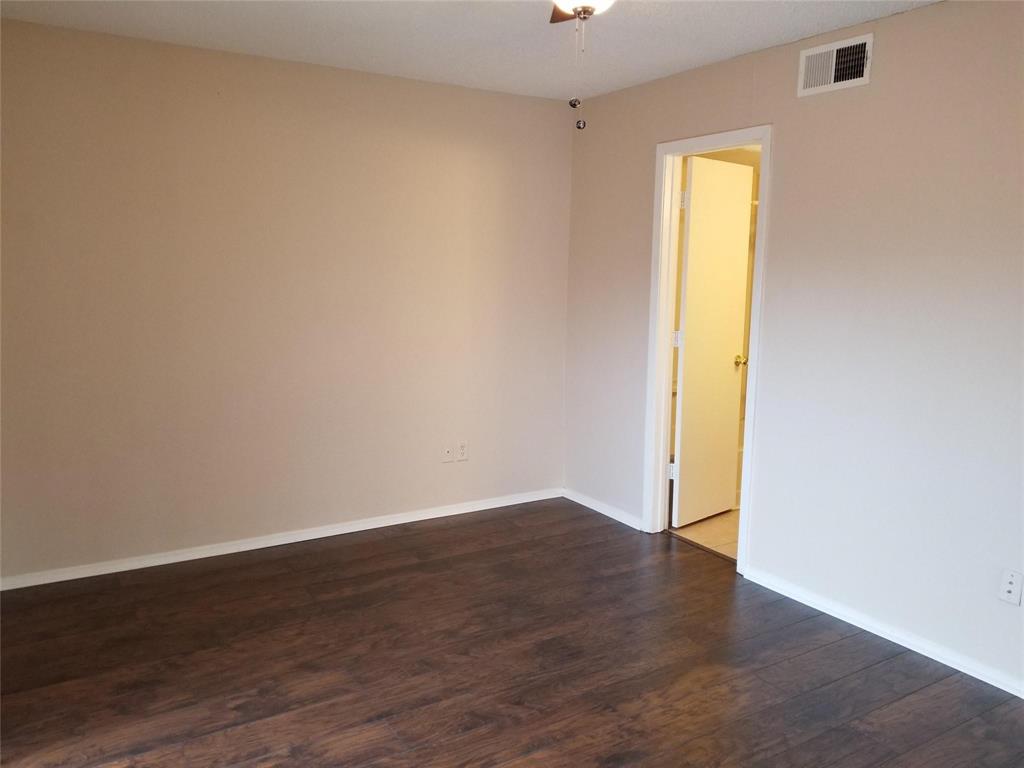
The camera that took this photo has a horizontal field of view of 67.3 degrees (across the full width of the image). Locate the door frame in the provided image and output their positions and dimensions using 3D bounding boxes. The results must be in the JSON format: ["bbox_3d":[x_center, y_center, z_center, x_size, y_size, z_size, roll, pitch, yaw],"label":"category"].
[{"bbox_3d":[1.000,-0.169,3.946,0.130,2.120,0.741,-4,10,-32],"label":"door frame"}]

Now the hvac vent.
[{"bbox_3d":[1.325,-1.306,3.170,0.024,0.189,0.341,-4,10,-32],"label":"hvac vent"}]

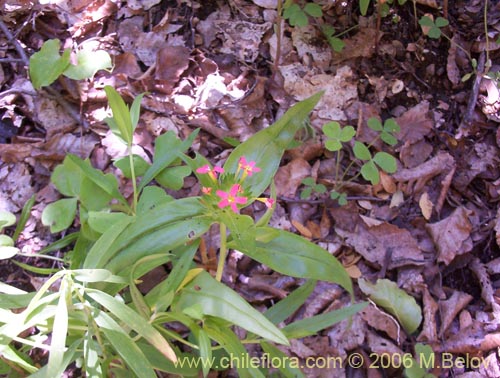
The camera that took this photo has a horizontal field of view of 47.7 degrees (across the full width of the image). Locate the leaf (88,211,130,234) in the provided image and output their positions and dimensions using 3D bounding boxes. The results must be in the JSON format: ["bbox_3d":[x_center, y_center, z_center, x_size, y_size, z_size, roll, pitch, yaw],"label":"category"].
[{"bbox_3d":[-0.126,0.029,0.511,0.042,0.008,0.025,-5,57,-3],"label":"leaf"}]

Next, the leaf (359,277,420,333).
[{"bbox_3d":[0.093,0.079,0.383,0.048,0.012,0.025,41,64,20],"label":"leaf"}]

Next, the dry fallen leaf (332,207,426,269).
[{"bbox_3d":[0.094,0.041,0.411,0.069,0.012,0.042,20,57,13],"label":"dry fallen leaf"}]

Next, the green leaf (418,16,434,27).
[{"bbox_3d":[0.163,-0.152,0.520,0.016,0.003,0.014,28,59,18],"label":"green leaf"}]

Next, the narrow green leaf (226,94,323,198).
[{"bbox_3d":[0.020,-0.029,0.351,0.030,0.016,0.100,29,63,19],"label":"narrow green leaf"}]

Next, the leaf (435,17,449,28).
[{"bbox_3d":[0.177,-0.152,0.520,0.017,0.003,0.013,-26,59,-17],"label":"leaf"}]

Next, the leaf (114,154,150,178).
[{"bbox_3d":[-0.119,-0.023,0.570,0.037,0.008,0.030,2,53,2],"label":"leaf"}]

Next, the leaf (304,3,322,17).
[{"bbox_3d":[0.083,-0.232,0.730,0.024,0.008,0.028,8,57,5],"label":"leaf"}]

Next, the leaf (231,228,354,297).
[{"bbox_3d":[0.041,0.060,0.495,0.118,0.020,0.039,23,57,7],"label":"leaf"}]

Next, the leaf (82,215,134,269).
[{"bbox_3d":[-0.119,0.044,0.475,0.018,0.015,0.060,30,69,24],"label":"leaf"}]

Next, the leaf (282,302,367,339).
[{"bbox_3d":[0.045,0.084,0.356,0.073,0.007,0.014,-15,56,-23],"label":"leaf"}]

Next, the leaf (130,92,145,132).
[{"bbox_3d":[-0.072,-0.050,0.373,0.009,0.030,0.006,31,21,20],"label":"leaf"}]

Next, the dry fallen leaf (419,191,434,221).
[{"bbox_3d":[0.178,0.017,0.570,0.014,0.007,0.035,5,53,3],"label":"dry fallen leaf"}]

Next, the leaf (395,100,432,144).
[{"bbox_3d":[0.141,-0.058,0.481,0.036,0.010,0.048,39,64,24],"label":"leaf"}]

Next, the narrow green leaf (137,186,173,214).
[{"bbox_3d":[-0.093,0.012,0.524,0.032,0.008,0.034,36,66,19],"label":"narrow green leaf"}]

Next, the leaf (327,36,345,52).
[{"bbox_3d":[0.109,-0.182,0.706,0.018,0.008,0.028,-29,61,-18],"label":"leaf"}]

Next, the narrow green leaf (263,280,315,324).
[{"bbox_3d":[0.026,0.073,0.365,0.059,0.006,0.014,-30,59,-36],"label":"narrow green leaf"}]

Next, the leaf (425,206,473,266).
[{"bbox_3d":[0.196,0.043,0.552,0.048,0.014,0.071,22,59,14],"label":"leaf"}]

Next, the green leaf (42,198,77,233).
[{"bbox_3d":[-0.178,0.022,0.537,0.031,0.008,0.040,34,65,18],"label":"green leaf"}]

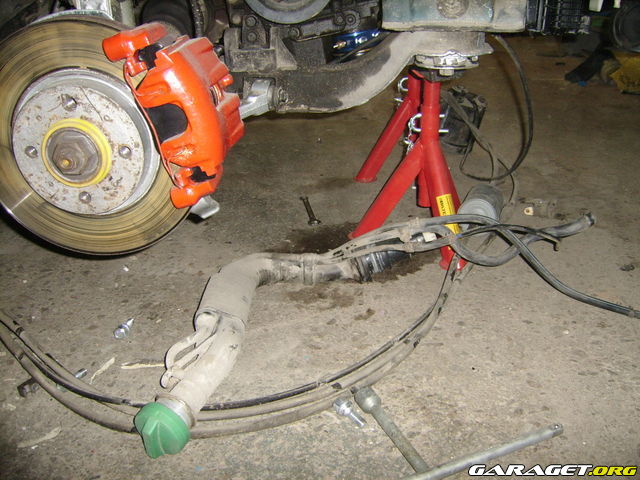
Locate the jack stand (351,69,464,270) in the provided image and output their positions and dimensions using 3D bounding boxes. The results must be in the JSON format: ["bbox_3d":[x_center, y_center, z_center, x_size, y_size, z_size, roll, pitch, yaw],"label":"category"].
[{"bbox_3d":[0.240,-0.170,1.337,0.270,0.360,0.240,20,29,39],"label":"jack stand"}]

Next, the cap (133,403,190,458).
[{"bbox_3d":[-0.181,0.219,0.744,0.066,0.066,0.041,5,22,11],"label":"cap"}]

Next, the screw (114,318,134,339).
[{"bbox_3d":[-0.304,0.137,1.017,0.023,0.022,0.051,3,18,6],"label":"screw"}]

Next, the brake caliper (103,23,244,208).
[{"bbox_3d":[-0.142,-0.144,0.697,0.096,0.188,0.115,-18,20,10],"label":"brake caliper"}]

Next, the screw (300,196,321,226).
[{"bbox_3d":[-0.026,-0.070,1.545,0.028,0.012,0.185,-2,22,-8],"label":"screw"}]

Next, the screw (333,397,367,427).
[{"bbox_3d":[0.038,0.221,0.822,0.023,0.022,0.051,-17,32,-36],"label":"screw"}]

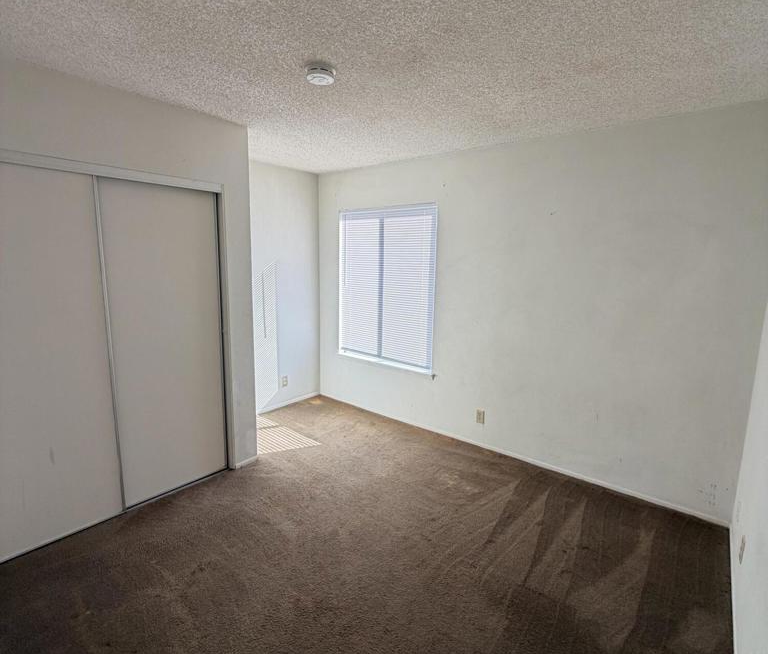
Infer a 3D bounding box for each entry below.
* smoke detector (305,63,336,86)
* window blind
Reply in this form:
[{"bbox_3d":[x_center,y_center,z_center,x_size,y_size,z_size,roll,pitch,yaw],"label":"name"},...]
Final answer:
[{"bbox_3d":[-0.301,-1.198,1.976,0.140,0.040,0.140,1,10,0],"label":"smoke detector"},{"bbox_3d":[0.002,-0.393,4.051,1.160,1.460,0.050,9,12,38],"label":"window blind"}]

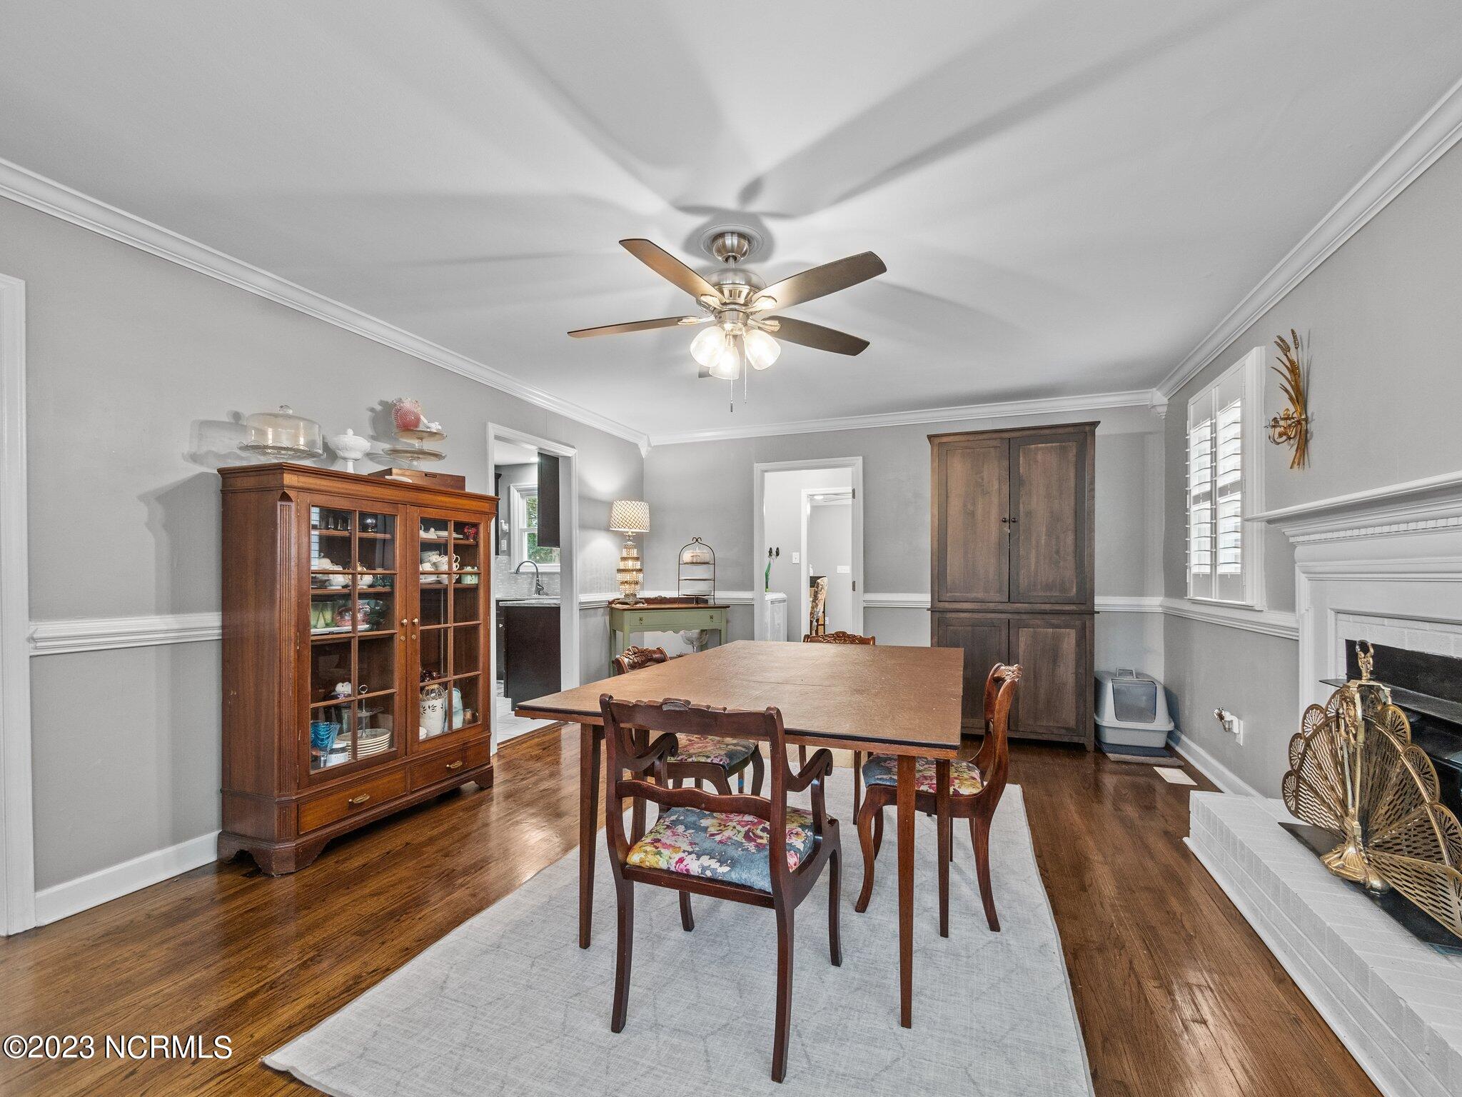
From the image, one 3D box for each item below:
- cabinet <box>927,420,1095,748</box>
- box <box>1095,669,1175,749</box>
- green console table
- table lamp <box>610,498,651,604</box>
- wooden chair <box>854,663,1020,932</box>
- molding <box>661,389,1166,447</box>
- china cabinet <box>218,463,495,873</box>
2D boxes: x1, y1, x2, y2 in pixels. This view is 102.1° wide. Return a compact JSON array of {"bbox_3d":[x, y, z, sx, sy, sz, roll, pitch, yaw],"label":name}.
[{"bbox_3d":[2.036,0.263,4.368,1.080,2.205,0.490,-1,-3,22],"label":"cabinet"},{"bbox_3d":[2.796,1.100,4.141,0.420,0.480,0.470,-1,-3,22],"label":"box"},{"bbox_3d":[-0.523,0.917,4.895,0.910,0.920,0.500,1,-3,-24],"label":"green console table"},{"bbox_3d":[-0.815,0.045,4.840,0.325,0.835,0.325,1,-3,-24],"label":"table lamp"},{"bbox_3d":[0.763,0.846,2.161,0.540,0.850,0.430,-1,-3,22],"label":"wooden chair"},{"bbox_3d":[1.105,-1.024,4.932,4.080,0.095,0.085,-1,-3,22],"label":"molding"},{"bbox_3d":[-1.690,0.489,2.871,0.410,1.600,1.100,-1,-3,22],"label":"china cabinet"}]

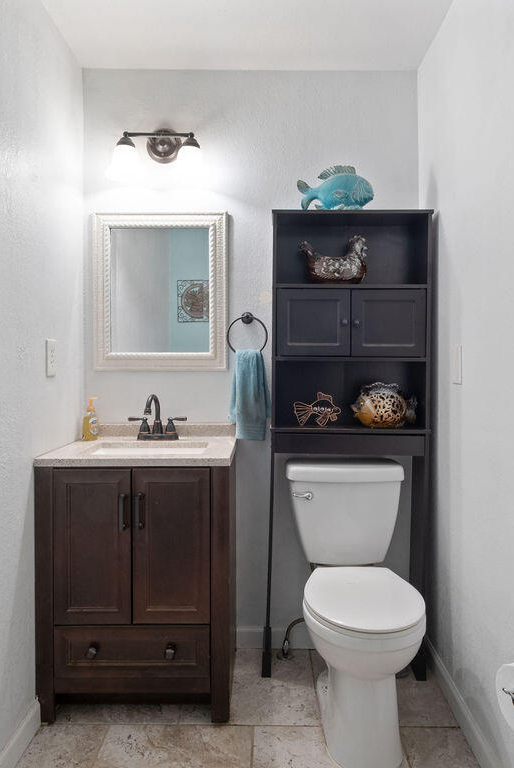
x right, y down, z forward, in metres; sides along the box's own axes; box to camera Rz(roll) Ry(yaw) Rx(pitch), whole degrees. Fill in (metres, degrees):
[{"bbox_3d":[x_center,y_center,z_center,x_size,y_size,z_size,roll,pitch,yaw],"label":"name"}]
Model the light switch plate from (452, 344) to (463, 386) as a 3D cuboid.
[{"bbox_3d":[0.652,-0.061,1.730,0.008,0.122,0.080,0,1,1],"label":"light switch plate"}]

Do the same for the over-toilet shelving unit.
[{"bbox_3d":[0.334,0.218,2.035,0.600,1.710,0.200,1,1,1],"label":"over-toilet shelving unit"}]

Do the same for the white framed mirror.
[{"bbox_3d":[-0.392,-0.374,2.157,0.543,0.638,0.028,0,1,1],"label":"white framed mirror"}]

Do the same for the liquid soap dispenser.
[{"bbox_3d":[-0.636,0.132,2.040,0.053,0.168,0.064,1,2,44],"label":"liquid soap dispenser"}]

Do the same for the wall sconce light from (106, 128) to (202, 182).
[{"bbox_3d":[-0.397,-0.902,2.087,0.370,0.243,0.172,0,1,1],"label":"wall sconce light"}]

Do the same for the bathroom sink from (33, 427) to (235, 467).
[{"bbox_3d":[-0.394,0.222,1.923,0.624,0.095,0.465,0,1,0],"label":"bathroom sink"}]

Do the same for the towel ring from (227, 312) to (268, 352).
[{"bbox_3d":[-0.036,-0.196,2.125,0.160,0.178,0.062,0,1,0],"label":"towel ring"}]

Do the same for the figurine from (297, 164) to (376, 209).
[{"bbox_3d":[0.298,-0.736,2.020,0.287,0.190,0.100,0,1,5],"label":"figurine"}]

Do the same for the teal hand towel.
[{"bbox_3d":[-0.026,0.043,2.105,0.168,0.355,0.080,0,1,0],"label":"teal hand towel"}]

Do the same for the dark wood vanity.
[{"bbox_3d":[-0.401,0.661,1.947,0.638,0.855,0.452,0,1,1],"label":"dark wood vanity"}]

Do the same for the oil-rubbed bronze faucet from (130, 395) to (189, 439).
[{"bbox_3d":[-0.388,0.129,2.040,0.228,0.178,0.143,0,1,3],"label":"oil-rubbed bronze faucet"}]

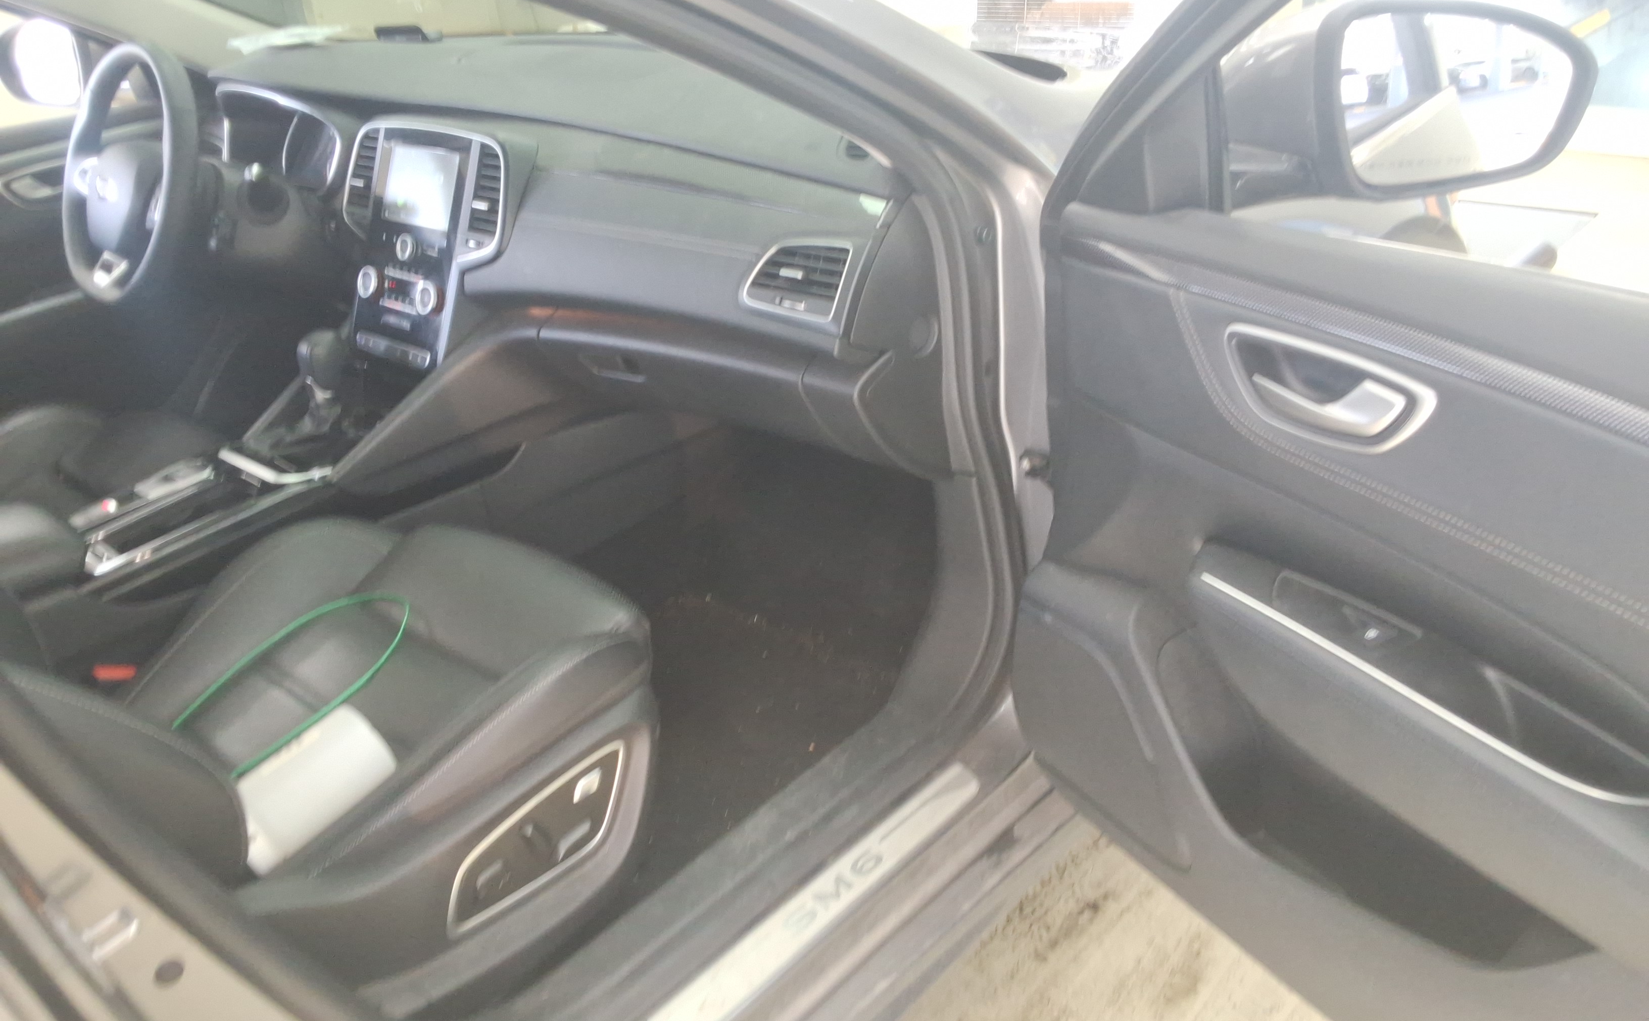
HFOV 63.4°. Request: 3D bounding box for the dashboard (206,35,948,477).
[{"bbox_3d":[-0.394,-0.411,1.842,1.416,0.392,0.529,20,36,36],"label":"dashboard"}]

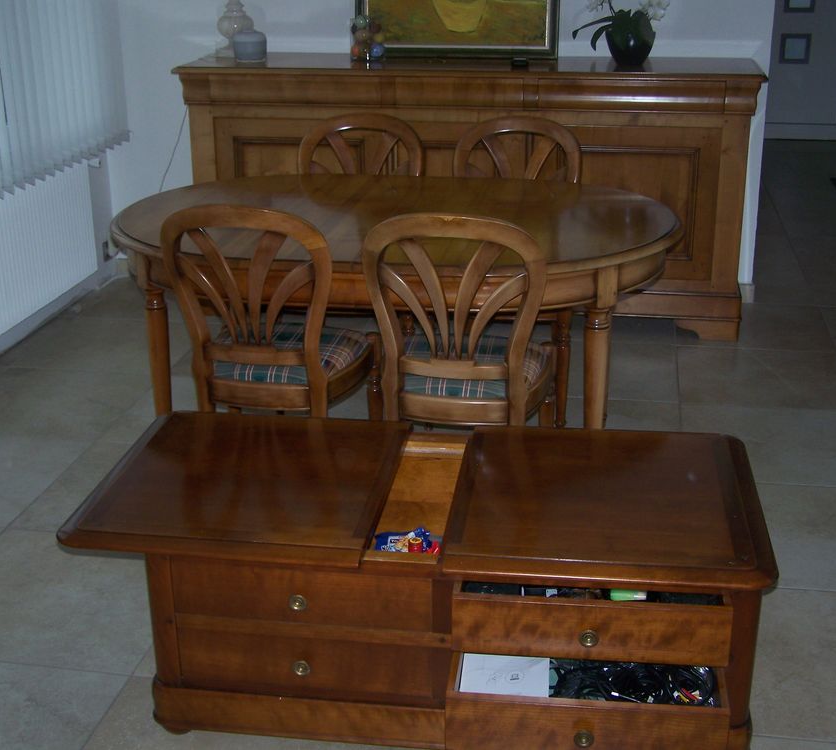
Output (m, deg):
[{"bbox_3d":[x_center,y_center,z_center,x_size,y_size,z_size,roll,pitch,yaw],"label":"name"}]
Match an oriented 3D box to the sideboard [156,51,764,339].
[{"bbox_3d":[0.203,-0.761,4.808,2.280,1.045,0.560,3,21,10],"label":"sideboard"}]

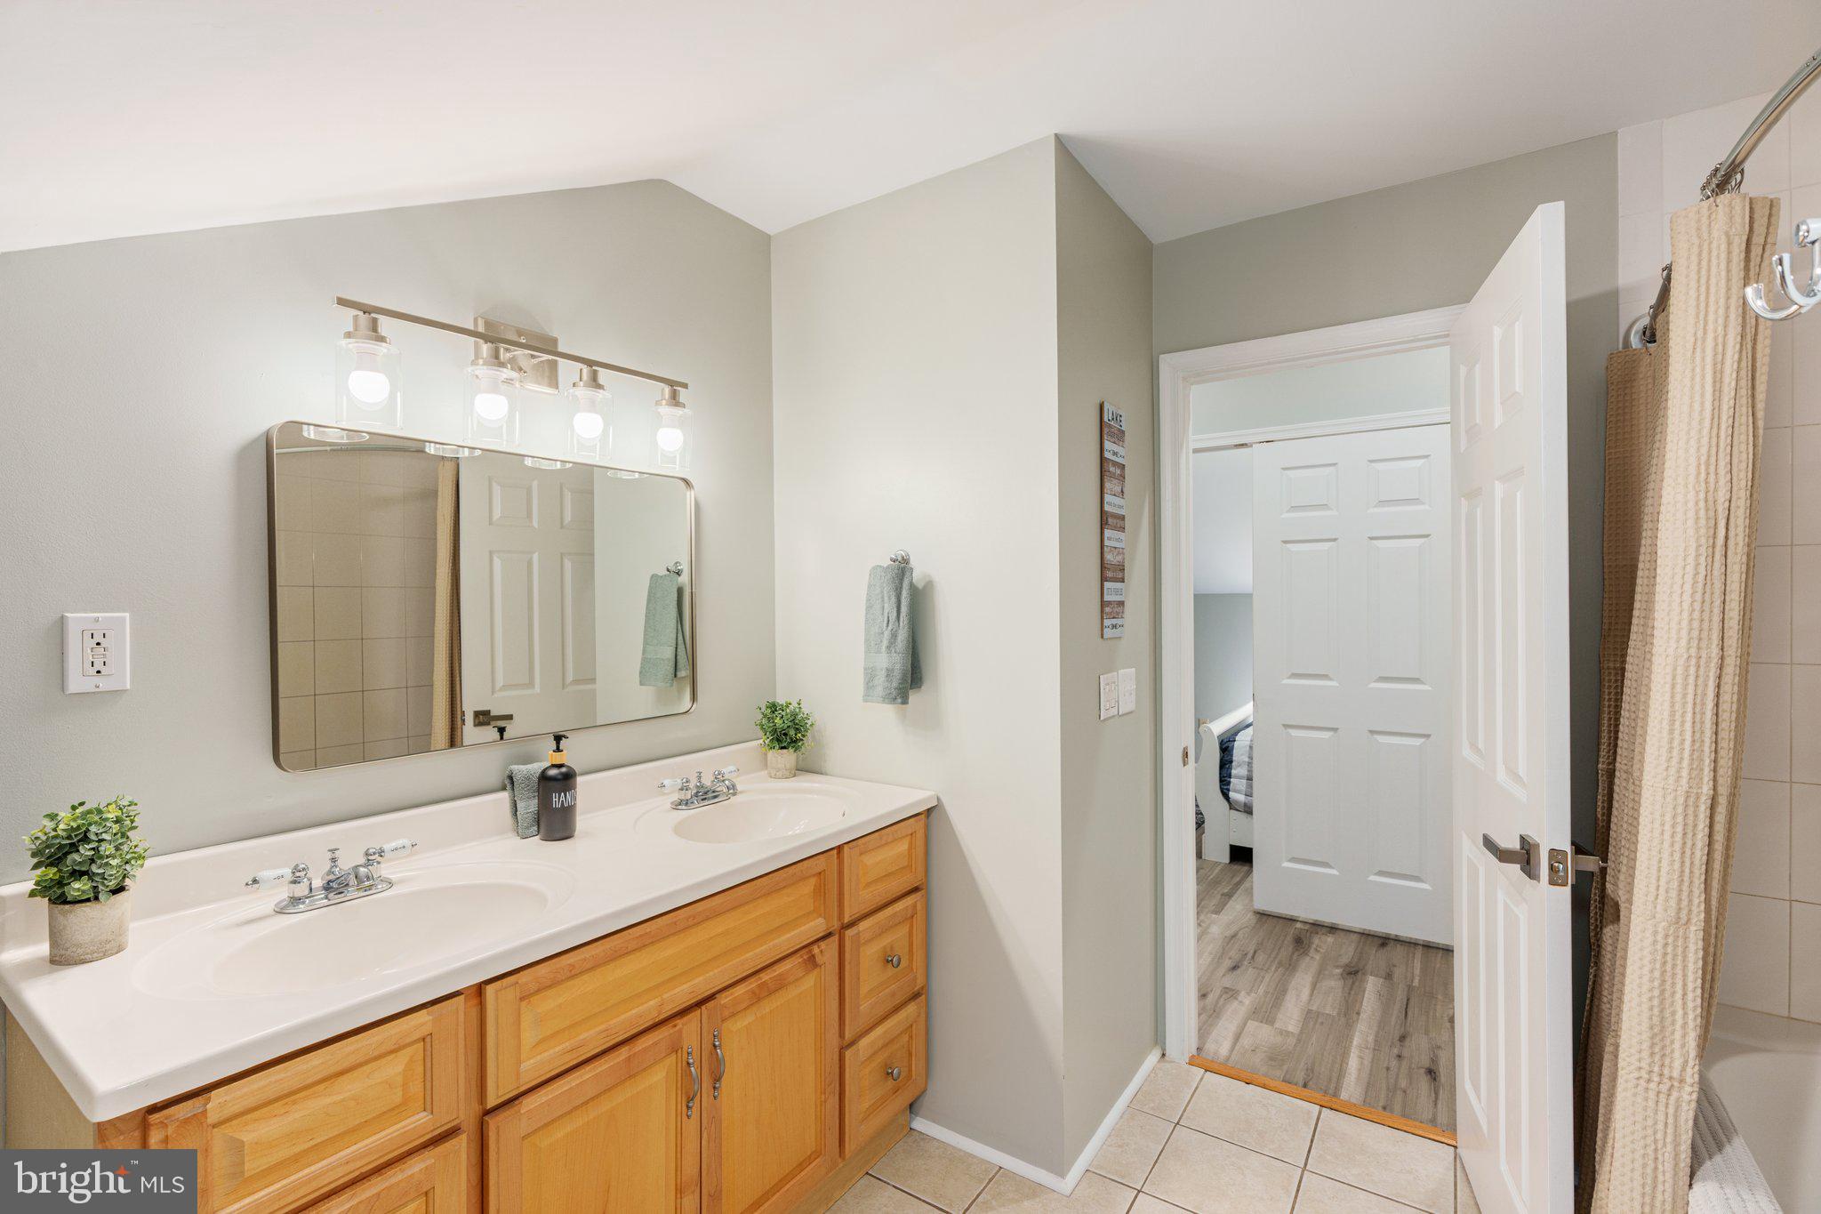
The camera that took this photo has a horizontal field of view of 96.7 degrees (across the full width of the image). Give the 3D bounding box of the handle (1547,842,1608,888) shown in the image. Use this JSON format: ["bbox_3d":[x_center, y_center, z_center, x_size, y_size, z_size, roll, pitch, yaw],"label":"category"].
[{"bbox_3d":[1.171,0.450,1.443,0.093,0.067,0.157,0,0,23],"label":"handle"}]

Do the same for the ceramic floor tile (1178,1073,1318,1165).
[{"bbox_3d":[0.913,1.366,2.167,0.300,0.010,0.290,0,0,34],"label":"ceramic floor tile"}]

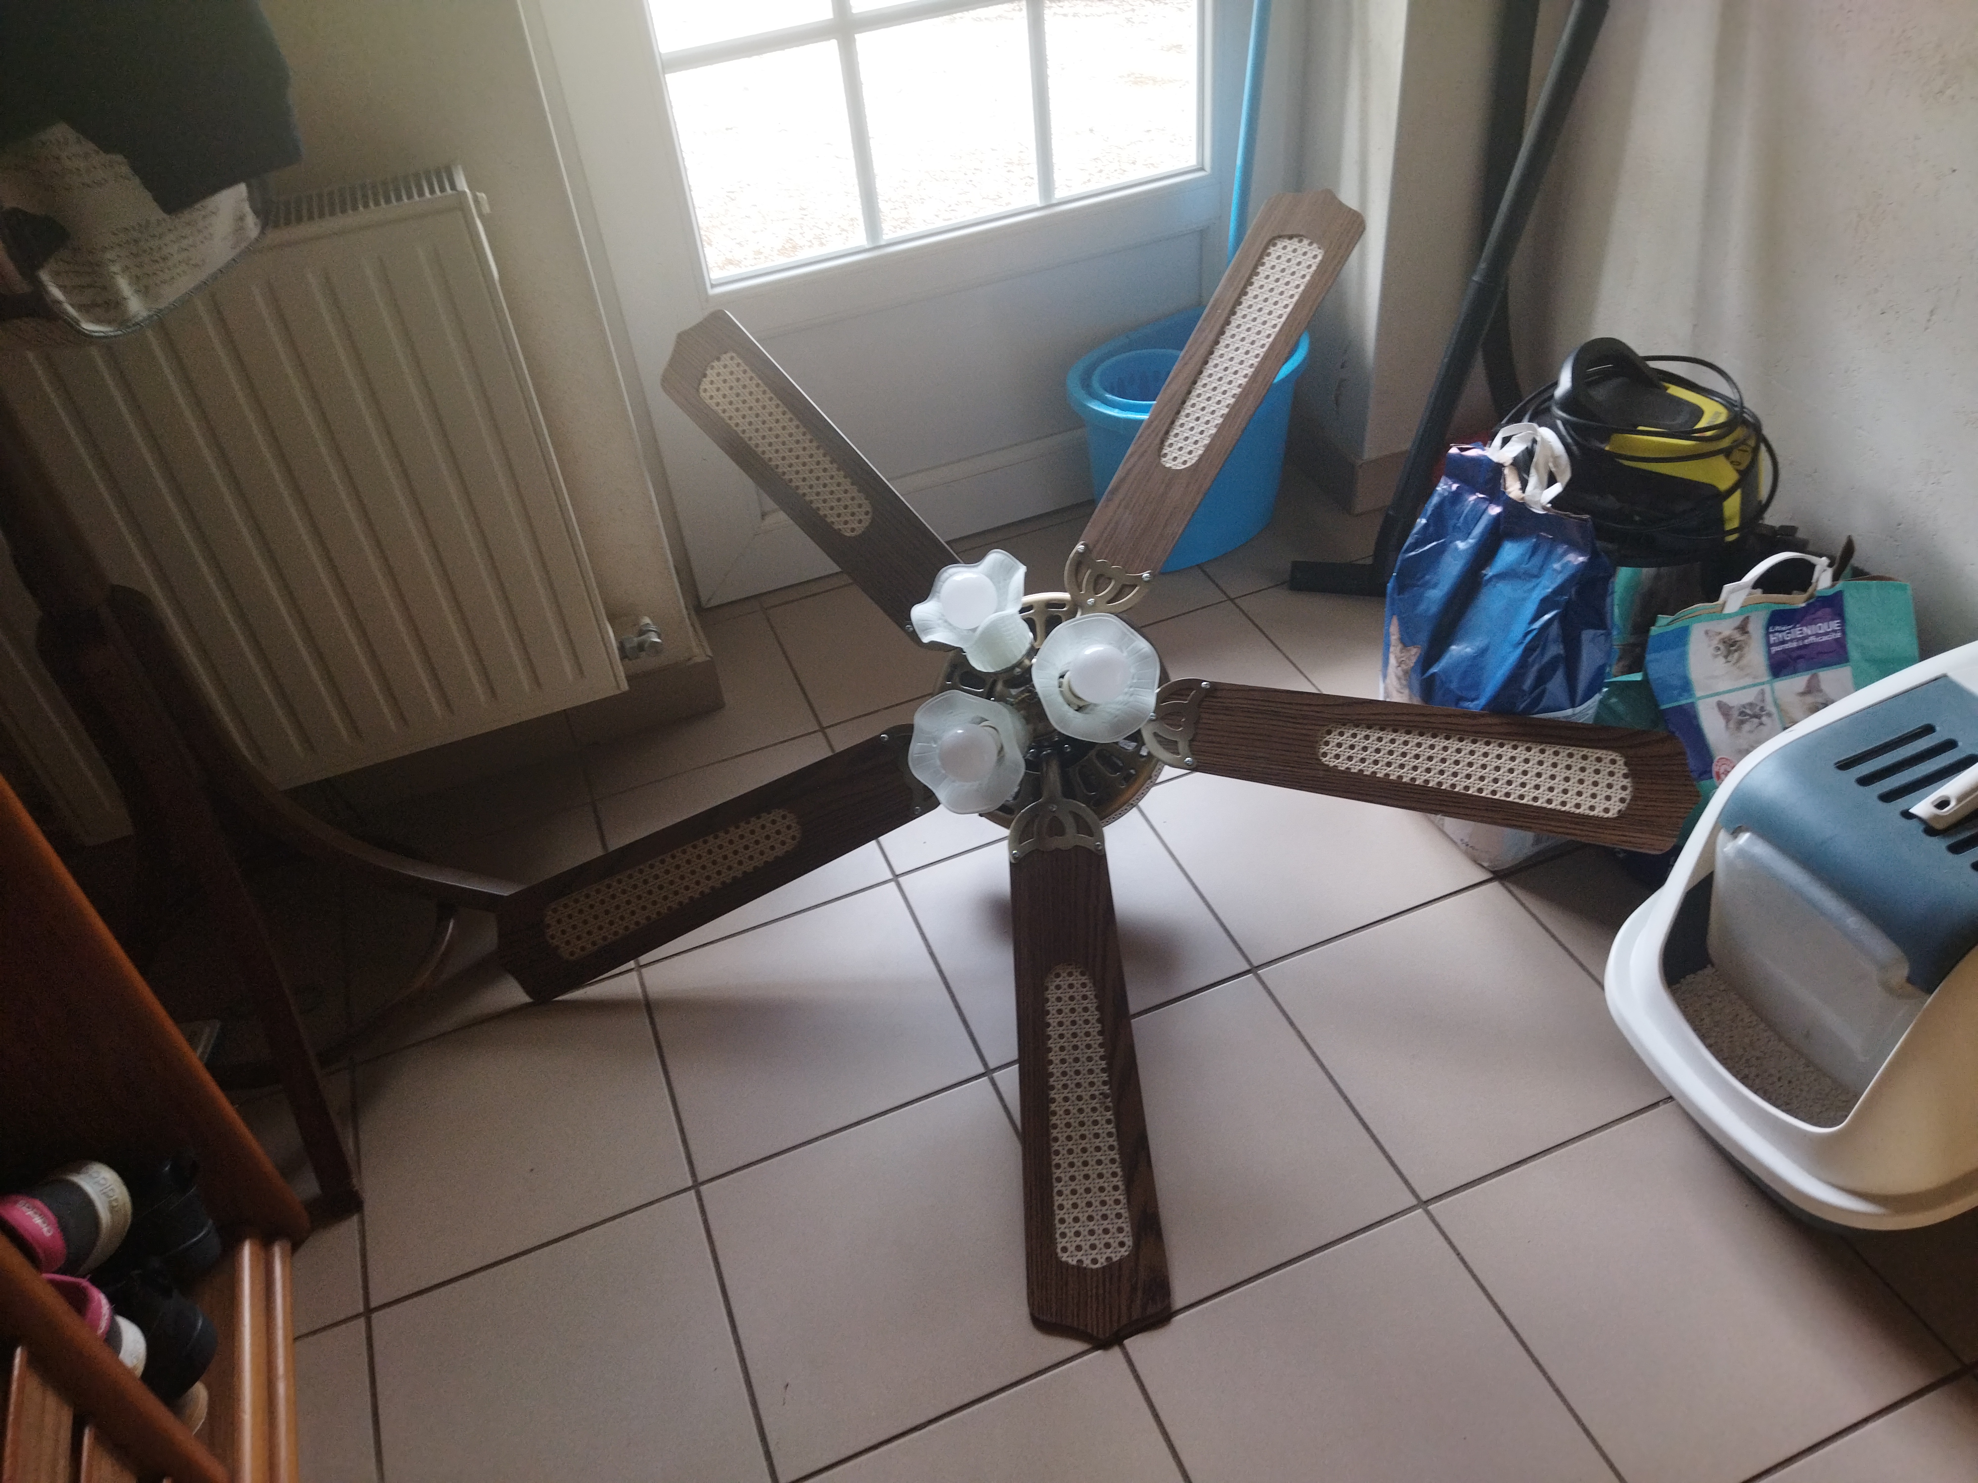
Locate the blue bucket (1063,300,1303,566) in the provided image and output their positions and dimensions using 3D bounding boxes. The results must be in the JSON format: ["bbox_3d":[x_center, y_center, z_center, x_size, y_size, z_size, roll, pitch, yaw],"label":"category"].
[{"bbox_3d":[0.296,-0.432,2.240,0.385,0.265,0.270,-33,47,-27],"label":"blue bucket"}]

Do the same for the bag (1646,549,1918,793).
[{"bbox_3d":[0.841,-0.054,1.707,0.290,0.310,0.140,-11,25,-5],"label":"bag"}]

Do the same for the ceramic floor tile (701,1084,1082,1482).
[{"bbox_3d":[-0.086,0.480,1.432,0.304,0.010,0.304,-18,41,-13],"label":"ceramic floor tile"}]

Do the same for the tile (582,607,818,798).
[{"bbox_3d":[-0.422,-0.054,2.111,0.304,0.010,0.304,-18,41,-13],"label":"tile"}]

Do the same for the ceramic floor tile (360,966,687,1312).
[{"bbox_3d":[-0.485,0.395,1.590,0.304,0.010,0.304,-18,41,-13],"label":"ceramic floor tile"}]

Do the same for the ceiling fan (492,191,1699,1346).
[{"bbox_3d":[0.072,0.026,1.582,1.146,0.460,1.110,-9,73,11],"label":"ceiling fan"}]

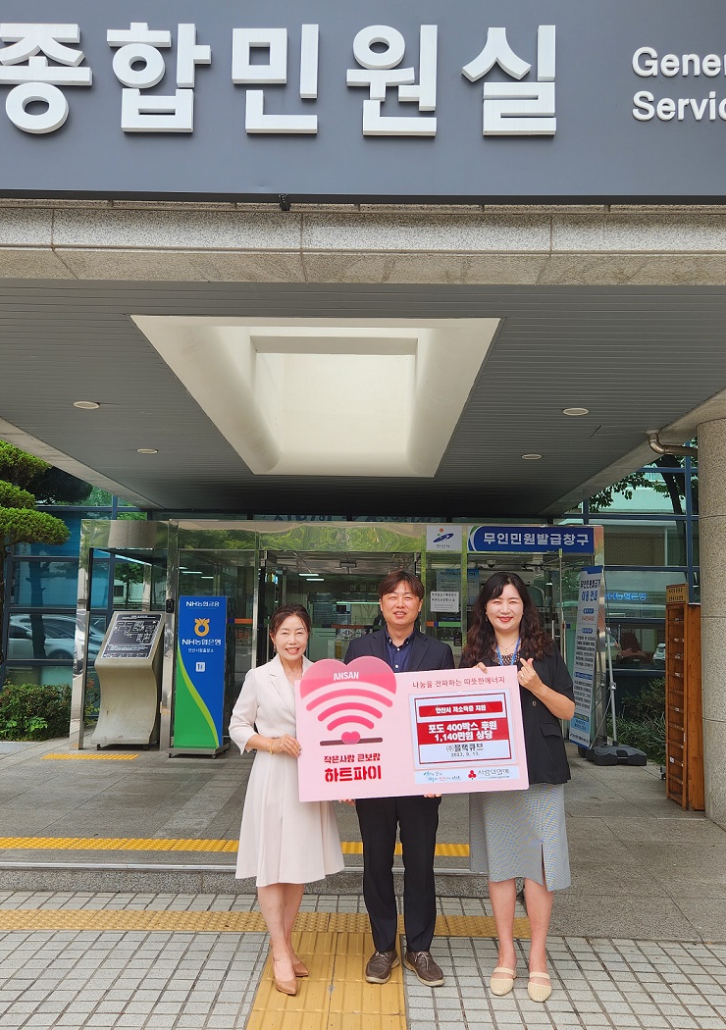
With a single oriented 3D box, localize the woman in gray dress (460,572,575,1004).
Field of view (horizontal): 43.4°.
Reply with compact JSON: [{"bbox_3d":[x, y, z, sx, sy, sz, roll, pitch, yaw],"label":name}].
[{"bbox_3d":[0.685,1.126,4.032,0.520,1.742,0.380,0,-6,7],"label":"woman in gray dress"}]

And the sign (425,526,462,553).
[{"bbox_3d":[0.852,0.249,9.542,0.372,0.259,0.030,1,-6,1],"label":"sign"}]

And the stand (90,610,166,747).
[{"bbox_3d":[-2.466,1.744,9.677,0.600,1.405,0.620,1,-6,1],"label":"stand"}]

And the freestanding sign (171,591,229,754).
[{"bbox_3d":[-1.622,1.603,9.129,0.490,1.590,0.450,0,-6,7],"label":"freestanding sign"}]

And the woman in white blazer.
[{"bbox_3d":[-0.341,1.188,4.016,0.490,1.581,0.380,3,-7,-19],"label":"woman in white blazer"}]

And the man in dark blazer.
[{"bbox_3d":[0.168,1.122,4.096,0.510,1.747,0.360,1,-6,1],"label":"man in dark blazer"}]

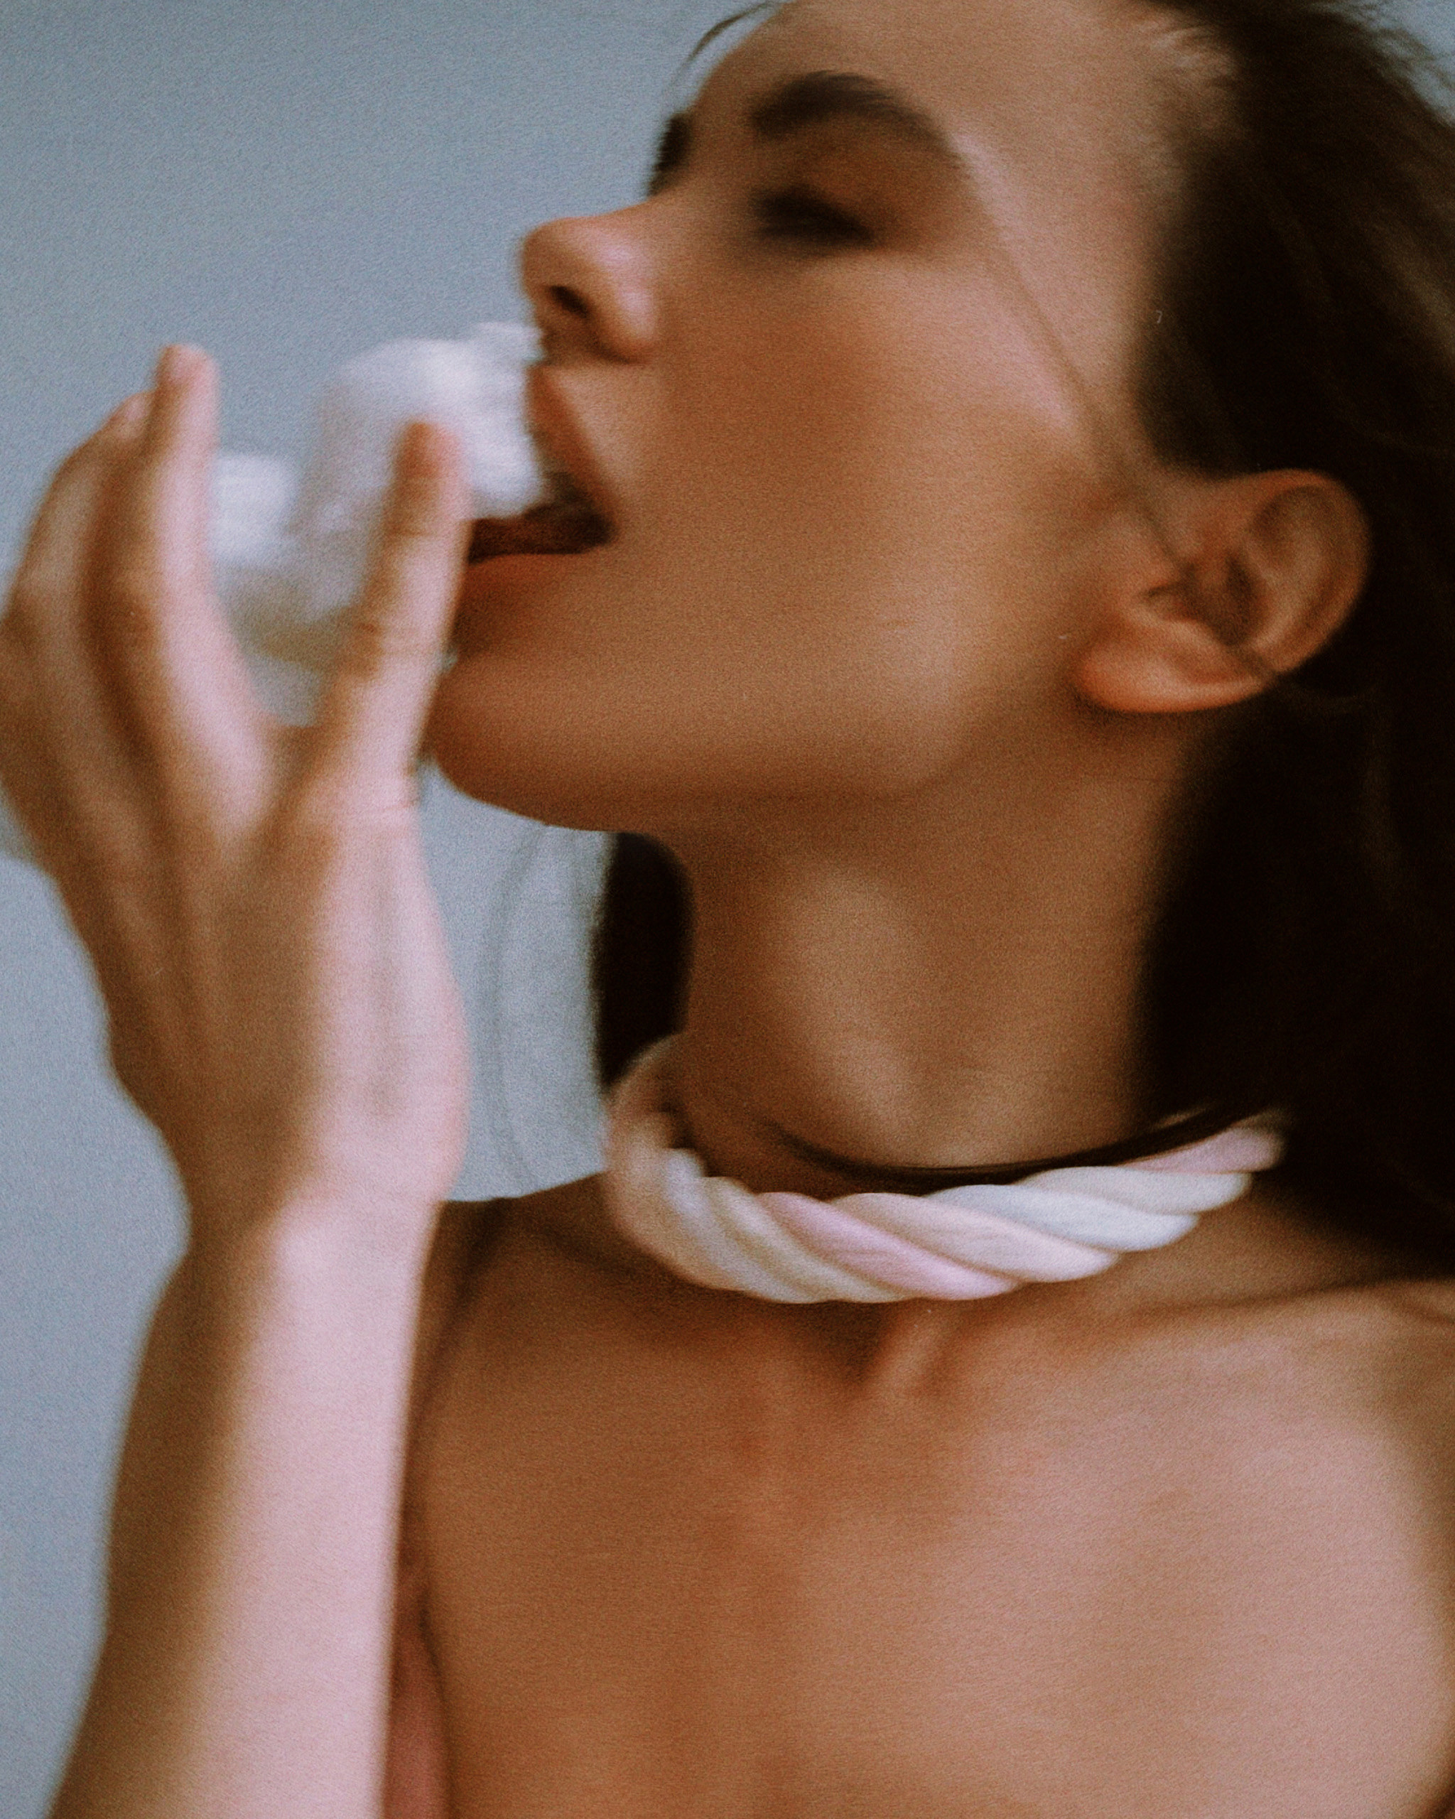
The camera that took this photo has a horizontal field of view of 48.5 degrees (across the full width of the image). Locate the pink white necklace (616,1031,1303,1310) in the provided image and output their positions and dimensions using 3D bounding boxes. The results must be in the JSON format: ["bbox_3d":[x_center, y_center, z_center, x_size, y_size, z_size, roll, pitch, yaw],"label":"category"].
[{"bbox_3d":[0.049,0.044,0.372,0.161,0.034,0.155,-2,18,16],"label":"pink white necklace"}]

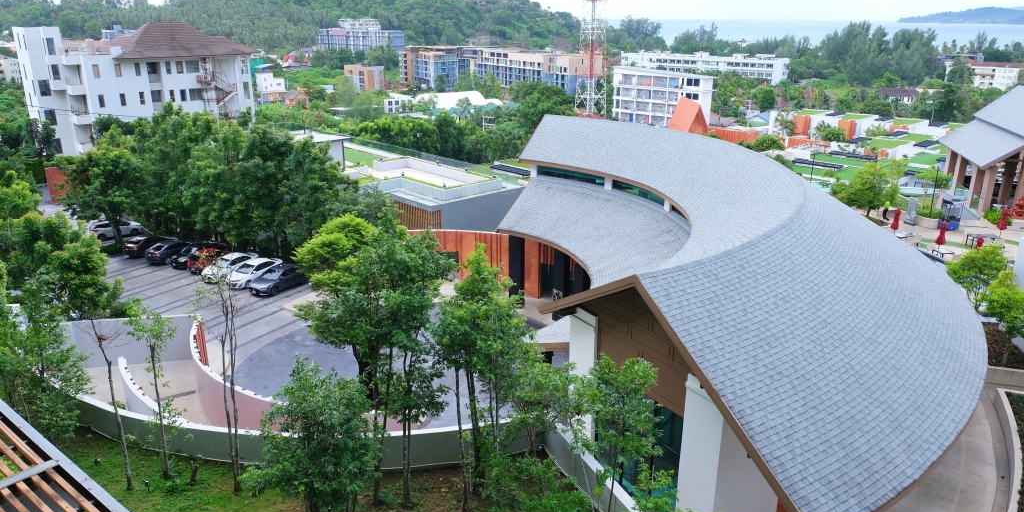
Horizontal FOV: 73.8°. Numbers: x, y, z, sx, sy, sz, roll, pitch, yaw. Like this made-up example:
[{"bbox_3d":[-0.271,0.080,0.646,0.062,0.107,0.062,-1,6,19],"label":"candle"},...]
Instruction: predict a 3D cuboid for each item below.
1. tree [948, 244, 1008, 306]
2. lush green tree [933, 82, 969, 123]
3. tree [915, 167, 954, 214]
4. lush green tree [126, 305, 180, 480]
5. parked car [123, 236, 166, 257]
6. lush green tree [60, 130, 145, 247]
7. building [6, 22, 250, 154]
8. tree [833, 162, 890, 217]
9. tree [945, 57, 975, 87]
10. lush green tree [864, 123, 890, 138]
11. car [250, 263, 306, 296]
[{"bbox_3d":[25.992,1.261,38.103,3.460,4.010,3.460,0,19,0],"label":"tree"},{"bbox_3d":[79.451,-27.775,123.643,6.520,7.470,6.520,0,19,0],"label":"lush green tree"},{"bbox_3d":[34.961,-5.420,56.467,2.730,3.900,2.900,12,22,30],"label":"tree"},{"bbox_3d":[-16.351,6.533,31.584,2.200,8.900,2.200,0,19,0],"label":"lush green tree"},{"bbox_3d":[-31.790,-1.147,60.484,1.800,1.450,4.650,12,22,30],"label":"parked car"},{"bbox_3d":[-35.710,-5.589,60.992,7.200,10.000,7.000,0,19,0],"label":"lush green tree"},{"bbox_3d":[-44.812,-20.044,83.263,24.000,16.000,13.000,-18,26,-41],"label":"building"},{"bbox_3d":[30.548,-5.767,59.476,4.800,5.000,4.800,0,19,0],"label":"tree"},{"bbox_3d":[196.952,-80.232,300.000,10.770,13.630,10.230,12,23,30],"label":"tree"},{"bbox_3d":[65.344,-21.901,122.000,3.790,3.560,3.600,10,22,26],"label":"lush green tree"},{"bbox_3d":[-16.962,1.635,50.167,1.800,1.460,4.550,12,23,31],"label":"car"}]

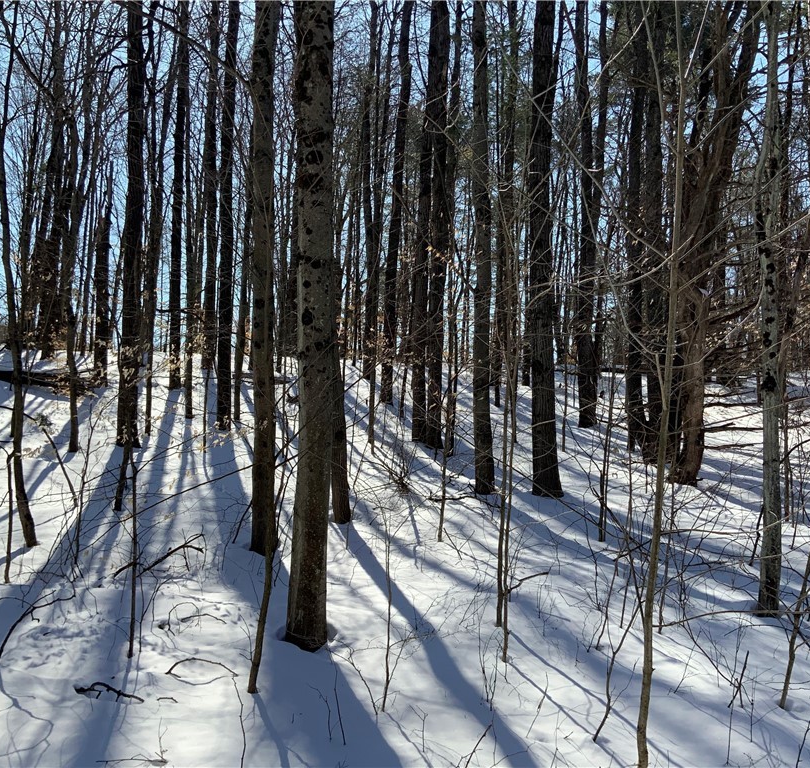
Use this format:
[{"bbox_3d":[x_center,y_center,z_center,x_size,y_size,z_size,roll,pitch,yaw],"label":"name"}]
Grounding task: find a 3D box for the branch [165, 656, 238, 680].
[{"bbox_3d":[-1.186,1.652,5.000,0.420,0.100,0.090,1,-2,3],"label":"branch"}]

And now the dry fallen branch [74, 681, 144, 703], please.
[{"bbox_3d":[-1.590,1.646,4.600,0.385,0.085,0.110,1,-2,12],"label":"dry fallen branch"}]

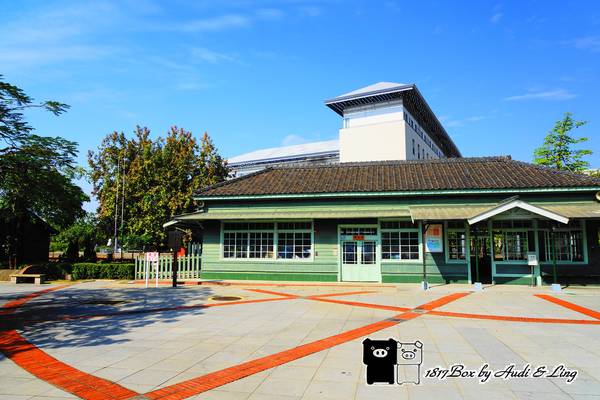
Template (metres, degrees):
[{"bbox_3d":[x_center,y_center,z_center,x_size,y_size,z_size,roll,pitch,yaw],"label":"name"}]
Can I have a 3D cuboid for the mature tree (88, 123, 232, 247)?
[{"bbox_3d":[-13.064,-0.543,36.267,12.300,12.371,12.300,0,-6,0],"label":"mature tree"}]

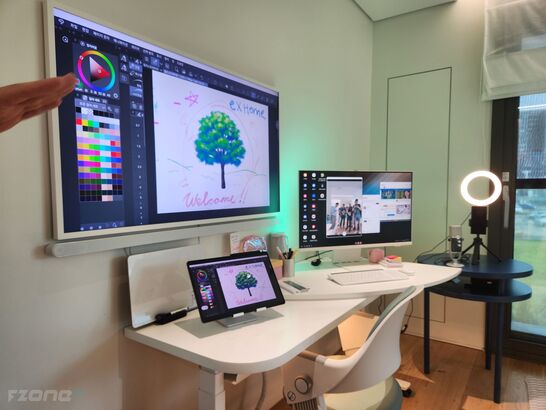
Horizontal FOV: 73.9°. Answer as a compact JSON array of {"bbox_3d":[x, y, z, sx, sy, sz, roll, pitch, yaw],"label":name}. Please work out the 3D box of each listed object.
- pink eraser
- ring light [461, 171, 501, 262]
[{"bbox_3d":[0.572,0.281,2.000,0.076,0.075,0.060,-1,3,-6],"label":"pink eraser"},{"bbox_3d":[1.187,0.067,2.072,0.213,0.520,0.190,1,3,30],"label":"ring light"}]

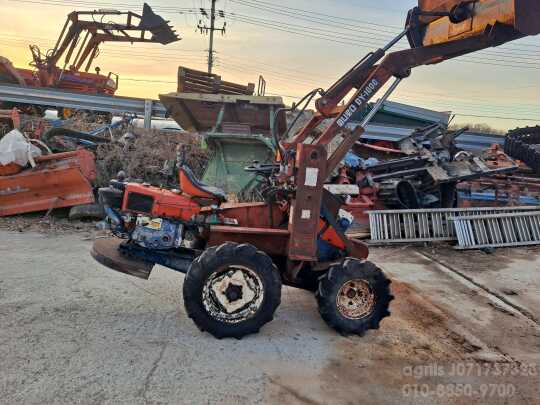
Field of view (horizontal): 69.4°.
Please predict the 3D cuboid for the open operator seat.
[{"bbox_3d":[-0.629,-0.172,3.632,0.420,0.340,0.450,7,7,-7],"label":"open operator seat"}]

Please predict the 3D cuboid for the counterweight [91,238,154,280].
[{"bbox_3d":[-1.344,0.465,3.705,0.650,0.100,1.070,10,8,-5],"label":"counterweight"}]

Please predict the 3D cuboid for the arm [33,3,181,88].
[{"bbox_3d":[-3.991,-3.573,9.546,3.331,2.143,1.600,3,8,-6],"label":"arm"}]

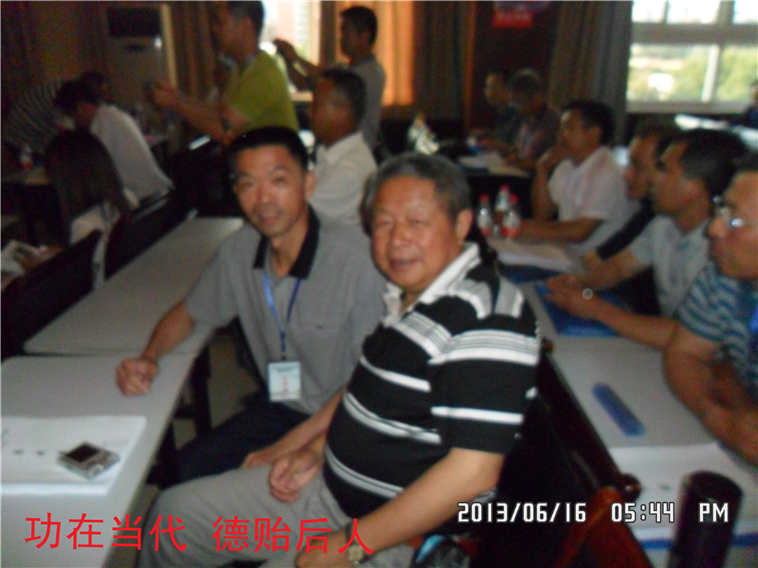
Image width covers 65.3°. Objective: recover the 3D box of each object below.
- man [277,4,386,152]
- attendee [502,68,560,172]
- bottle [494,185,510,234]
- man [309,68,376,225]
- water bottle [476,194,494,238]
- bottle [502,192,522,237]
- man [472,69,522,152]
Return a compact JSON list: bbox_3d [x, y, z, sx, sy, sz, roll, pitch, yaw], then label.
[{"bbox_3d":[-0.240,-0.572,3.119,0.550,1.650,0.500,0,22,0],"label":"man"},{"bbox_3d":[0.860,-0.616,3.696,0.650,1.290,0.500,-2,23,-5],"label":"attendee"},{"bbox_3d":[0.528,-0.310,2.467,0.063,0.195,0.063,0,22,0],"label":"bottle"},{"bbox_3d":[-0.270,-0.048,2.232,0.650,1.360,0.500,0,22,0],"label":"man"},{"bbox_3d":[0.442,-0.285,2.418,0.063,0.185,0.063,0,22,0],"label":"water bottle"},{"bbox_3d":[0.554,-0.287,2.417,0.063,0.190,0.063,0,22,0],"label":"bottle"},{"bbox_3d":[0.860,-0.803,4.159,0.650,1.280,0.500,-2,23,-5],"label":"man"}]

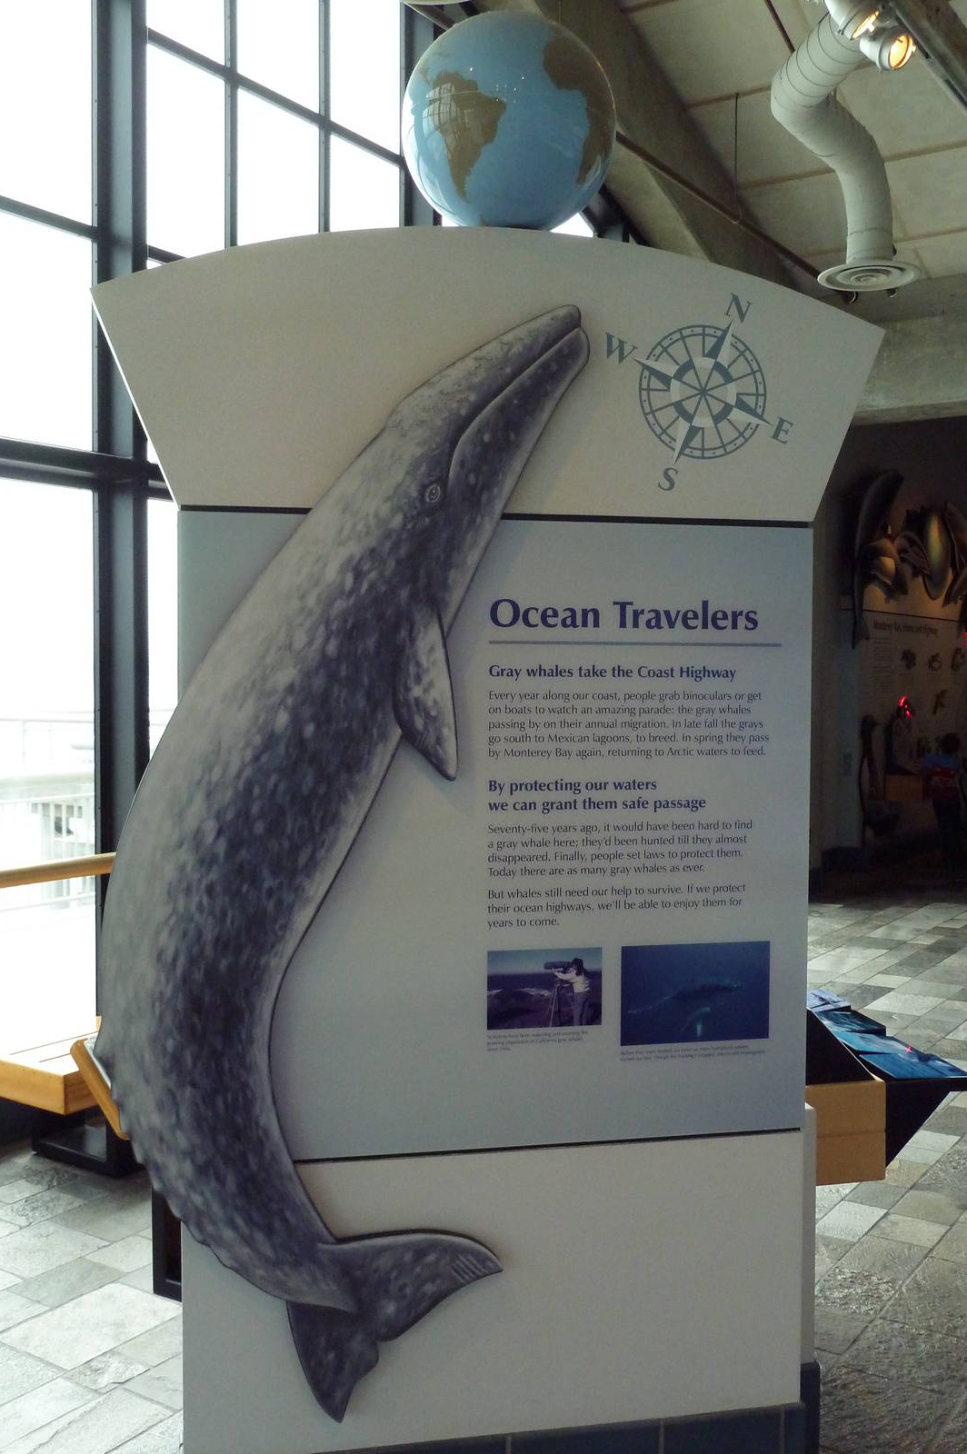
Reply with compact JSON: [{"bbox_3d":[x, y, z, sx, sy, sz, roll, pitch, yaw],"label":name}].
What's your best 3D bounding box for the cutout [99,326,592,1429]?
[{"bbox_3d":[-0.250,0.258,2.490,0.905,2.094,0.060,0,2,-11],"label":"cutout"}]

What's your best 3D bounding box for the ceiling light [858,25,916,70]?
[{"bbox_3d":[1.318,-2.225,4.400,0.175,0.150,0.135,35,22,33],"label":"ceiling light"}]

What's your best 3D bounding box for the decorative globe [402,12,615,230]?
[{"bbox_3d":[0.050,-1.155,2.589,0.399,0.399,0.399,0,2,-11],"label":"decorative globe"}]

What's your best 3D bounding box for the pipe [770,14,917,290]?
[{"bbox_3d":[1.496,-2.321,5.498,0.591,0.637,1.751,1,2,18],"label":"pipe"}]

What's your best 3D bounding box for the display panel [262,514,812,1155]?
[{"bbox_3d":[0.043,0.208,2.595,1.224,1.212,0.060,0,2,-11],"label":"display panel"}]

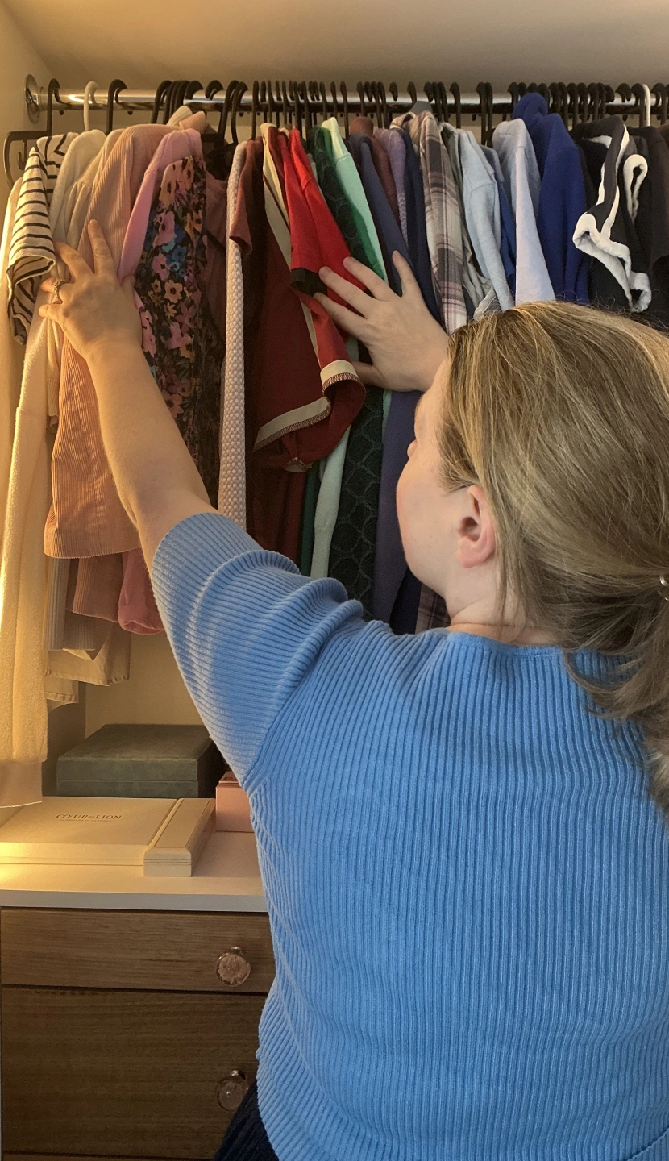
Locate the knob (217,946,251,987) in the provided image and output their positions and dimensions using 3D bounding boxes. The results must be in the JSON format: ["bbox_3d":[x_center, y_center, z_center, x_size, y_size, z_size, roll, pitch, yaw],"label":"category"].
[{"bbox_3d":[-0.117,0.449,1.094,0.039,0.039,0.042,1,3,1],"label":"knob"}]

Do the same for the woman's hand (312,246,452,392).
[{"bbox_3d":[0.054,-0.296,1.065,0.180,0.138,0.060,38,0,18],"label":"woman's hand"}]

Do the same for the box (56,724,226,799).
[{"bbox_3d":[-0.305,0.305,1.530,0.212,0.092,0.257,1,3,1],"label":"box"}]

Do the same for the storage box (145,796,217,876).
[{"bbox_3d":[-0.205,0.346,1.279,0.059,0.035,0.223,1,3,1],"label":"storage box"}]

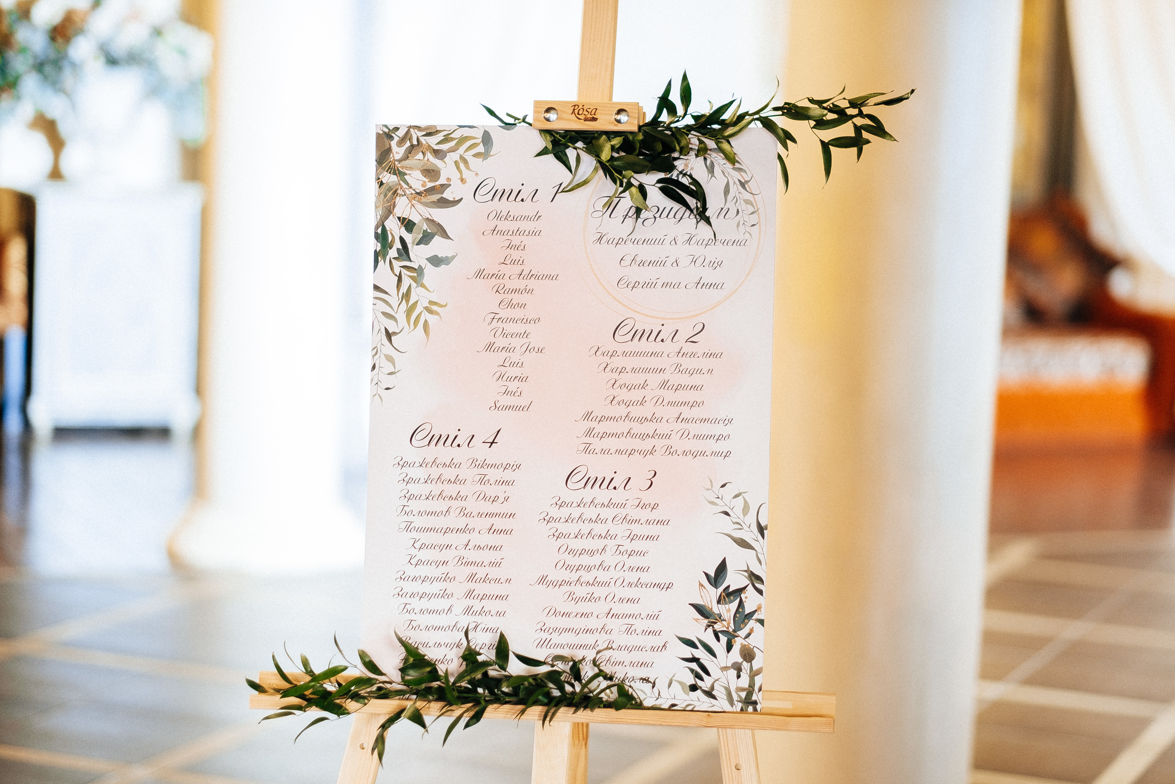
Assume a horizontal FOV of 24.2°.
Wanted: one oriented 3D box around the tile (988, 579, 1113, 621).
[{"bbox_3d":[1.277,0.583,7.724,0.375,0.015,0.660,5,7,22],"label":"tile"}]

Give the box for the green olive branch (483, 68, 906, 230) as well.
[{"bbox_3d":[0.116,-0.248,2.847,0.445,0.168,0.130,4,7,9],"label":"green olive branch"}]

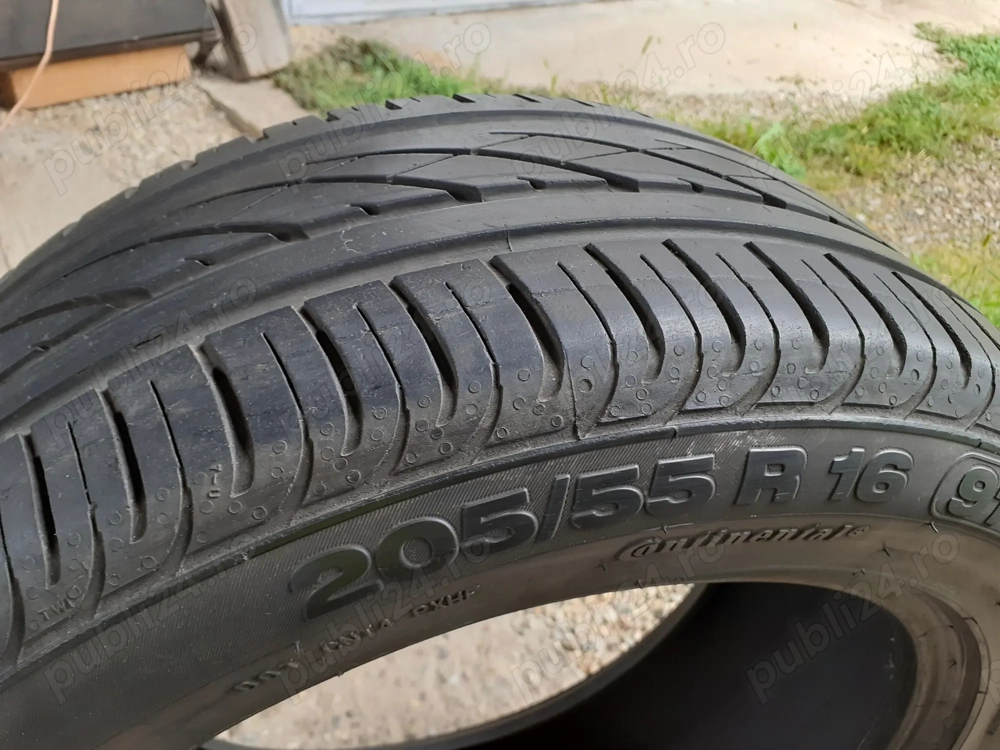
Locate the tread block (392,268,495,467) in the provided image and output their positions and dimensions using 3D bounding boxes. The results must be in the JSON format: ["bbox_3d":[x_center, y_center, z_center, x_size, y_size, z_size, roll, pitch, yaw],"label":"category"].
[{"bbox_3d":[-0.014,-0.005,0.195,0.020,0.015,0.053,-14,64,-8],"label":"tread block"}]

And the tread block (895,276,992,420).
[{"bbox_3d":[0.140,-0.009,0.245,0.017,0.015,0.053,12,55,-27],"label":"tread block"}]

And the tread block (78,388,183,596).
[{"bbox_3d":[-0.087,0.021,0.191,0.019,0.015,0.053,-25,64,1],"label":"tread block"}]

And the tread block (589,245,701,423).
[{"bbox_3d":[0.039,-0.015,0.206,0.018,0.015,0.053,-6,62,-15],"label":"tread block"}]

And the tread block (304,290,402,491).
[{"bbox_3d":[-0.035,0.001,0.193,0.019,0.015,0.053,-17,64,-6],"label":"tread block"}]

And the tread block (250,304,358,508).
[{"bbox_3d":[-0.048,0.005,0.192,0.018,0.015,0.053,-19,64,-4],"label":"tread block"}]

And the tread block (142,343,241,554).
[{"bbox_3d":[-0.074,0.015,0.191,0.019,0.015,0.053,-23,64,0],"label":"tread block"}]

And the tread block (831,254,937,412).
[{"bbox_3d":[0.115,-0.014,0.233,0.017,0.015,0.053,7,57,-24],"label":"tread block"}]

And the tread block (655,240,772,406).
[{"bbox_3d":[0.061,-0.016,0.213,0.018,0.015,0.053,-2,61,-17],"label":"tread block"}]

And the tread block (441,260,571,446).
[{"bbox_3d":[-0.002,-0.008,0.197,0.018,0.015,0.053,-12,63,-10],"label":"tread block"}]

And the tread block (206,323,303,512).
[{"bbox_3d":[-0.058,0.008,0.191,0.020,0.015,0.053,-21,64,-3],"label":"tread block"}]

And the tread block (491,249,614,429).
[{"bbox_3d":[0.014,-0.011,0.200,0.021,0.015,0.053,-10,63,-12],"label":"tread block"}]

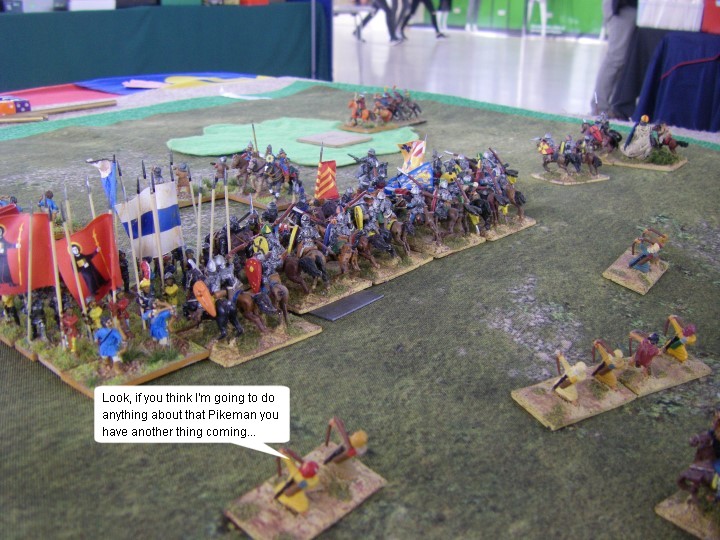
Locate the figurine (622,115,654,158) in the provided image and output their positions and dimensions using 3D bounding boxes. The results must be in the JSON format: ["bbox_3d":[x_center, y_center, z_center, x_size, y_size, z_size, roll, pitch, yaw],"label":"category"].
[{"bbox_3d":[0.181,-0.087,0.512,0.018,0.027,0.015,18,29,25],"label":"figurine"}]

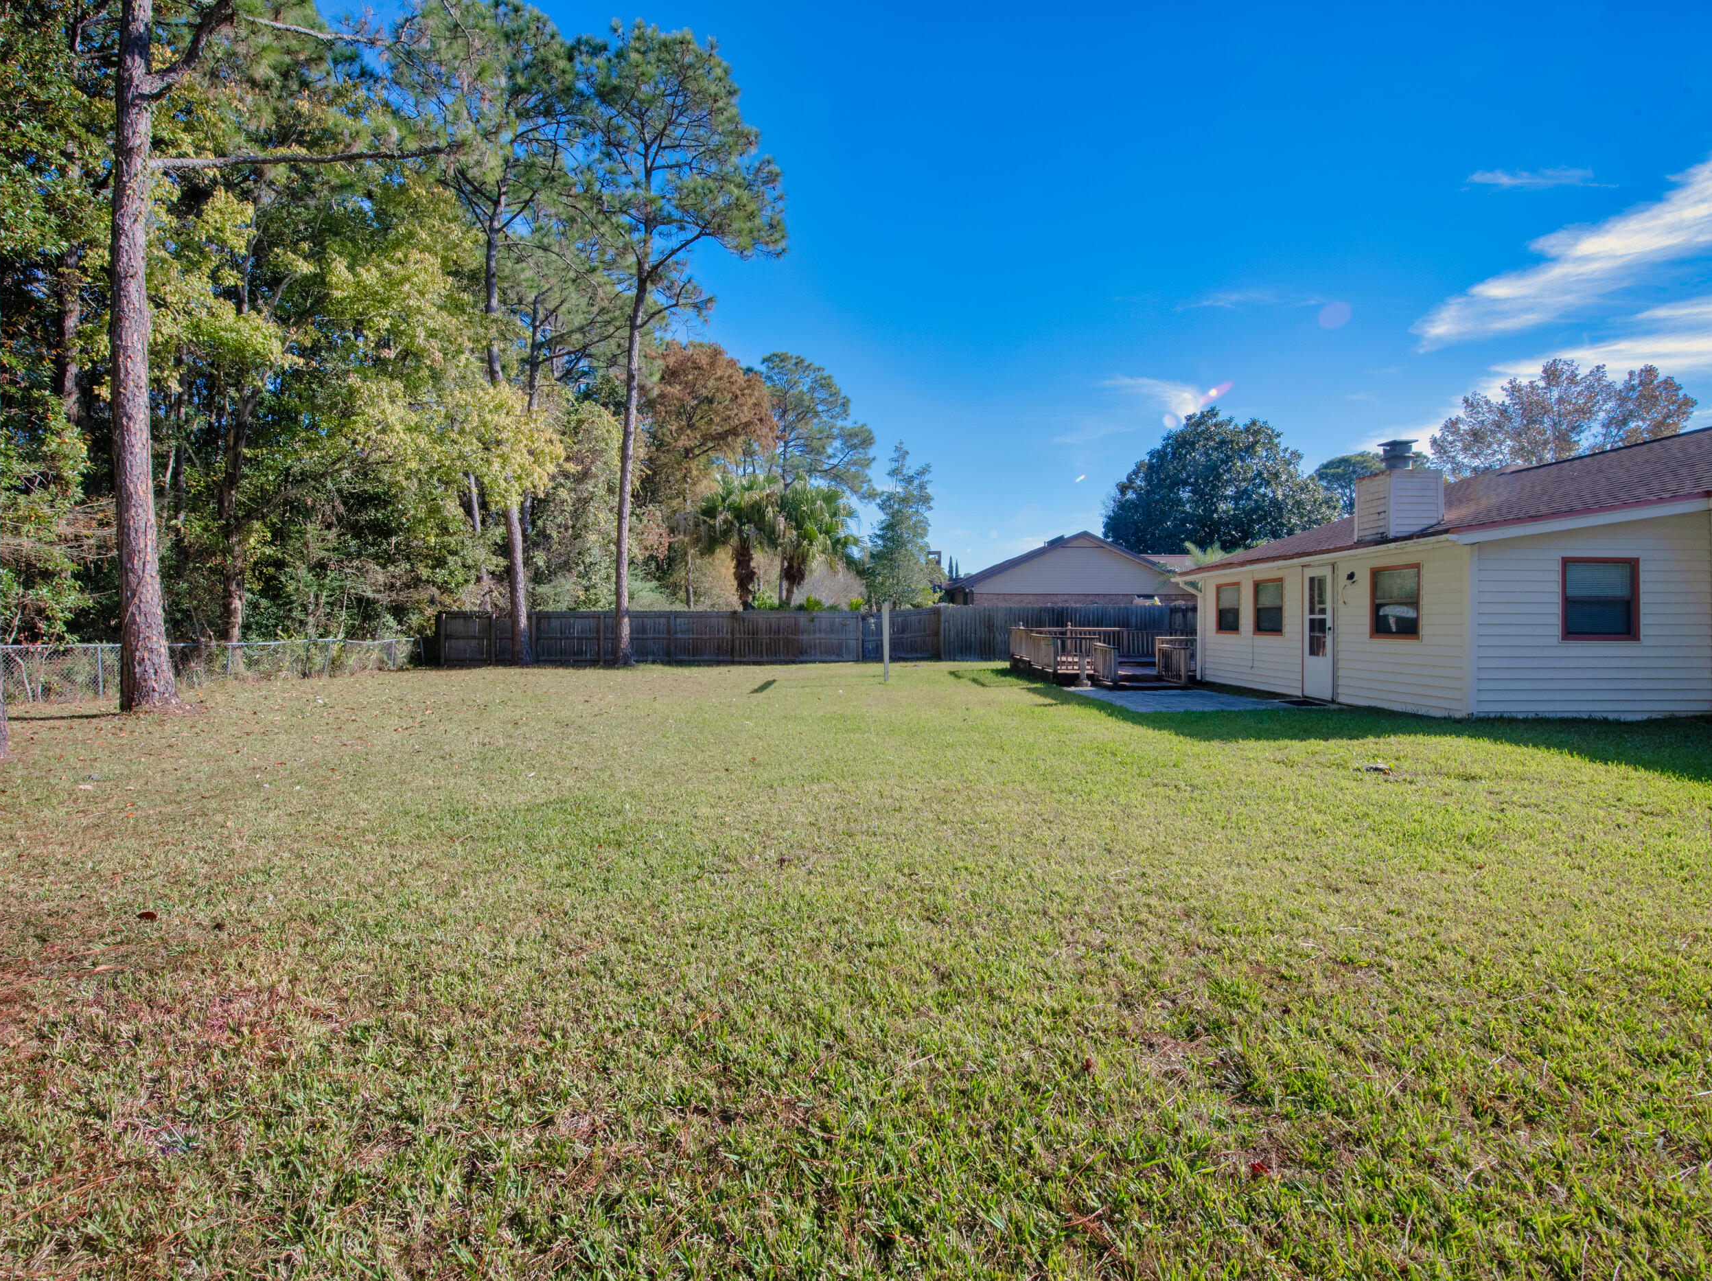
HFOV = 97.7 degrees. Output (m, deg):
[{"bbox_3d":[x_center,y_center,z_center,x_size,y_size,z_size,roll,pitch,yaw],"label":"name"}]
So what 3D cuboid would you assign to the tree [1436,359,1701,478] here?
[{"bbox_3d":[29.806,-5.698,32.000,8.583,12.660,8.583,0,1,0],"label":"tree"}]

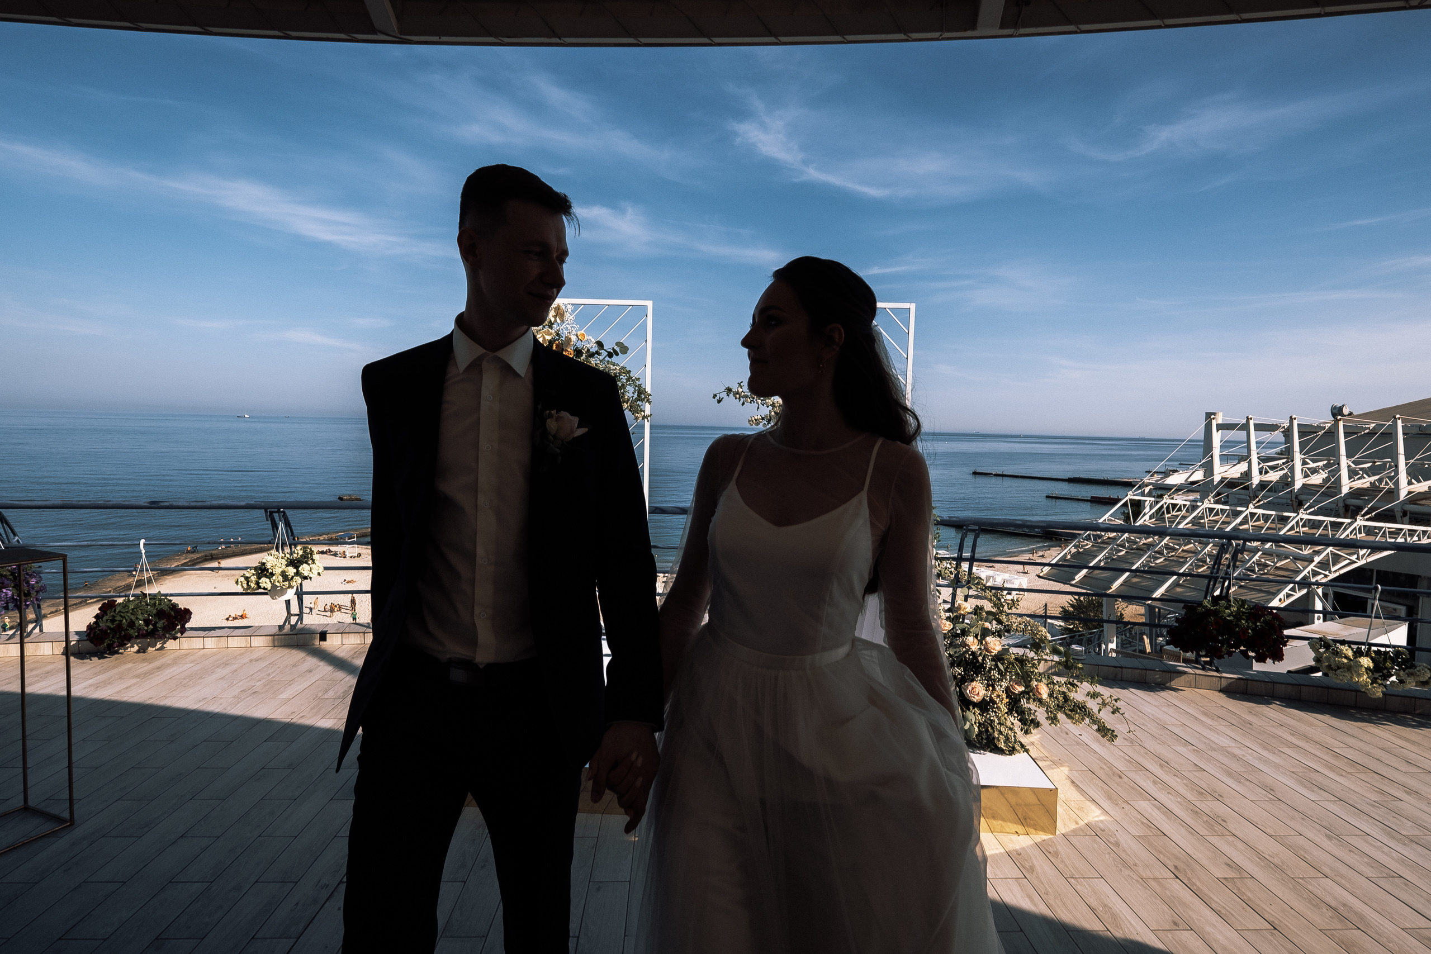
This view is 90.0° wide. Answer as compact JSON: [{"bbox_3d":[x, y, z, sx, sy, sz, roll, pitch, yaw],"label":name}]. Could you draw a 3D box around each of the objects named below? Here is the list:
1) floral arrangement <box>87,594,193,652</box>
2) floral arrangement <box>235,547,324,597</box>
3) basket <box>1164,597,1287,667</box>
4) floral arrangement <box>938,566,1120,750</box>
[{"bbox_3d":[-3.506,0.887,4.370,0.497,0.326,0.422,1,4,-9],"label":"floral arrangement"},{"bbox_3d":[-2.807,0.618,4.619,0.478,0.322,0.406,1,4,-9],"label":"floral arrangement"},{"bbox_3d":[2.895,0.869,4.075,0.565,0.338,0.480,2,4,17],"label":"basket"},{"bbox_3d":[1.284,0.780,3.145,0.896,0.826,0.645,1,4,0],"label":"floral arrangement"}]

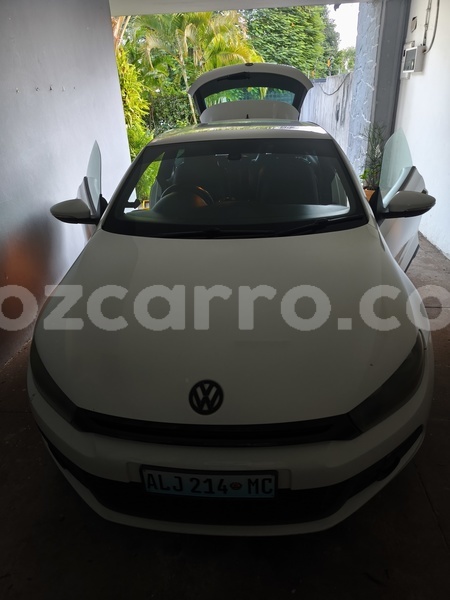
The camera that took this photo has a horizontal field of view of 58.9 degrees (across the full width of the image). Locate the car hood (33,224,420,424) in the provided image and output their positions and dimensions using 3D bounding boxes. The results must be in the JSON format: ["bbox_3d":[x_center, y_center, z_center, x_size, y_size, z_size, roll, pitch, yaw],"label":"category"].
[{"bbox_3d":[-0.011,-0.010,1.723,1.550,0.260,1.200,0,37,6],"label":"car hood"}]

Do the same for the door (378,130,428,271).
[{"bbox_3d":[1.240,-0.604,2.819,0.260,1.060,1.320,13,30,30],"label":"door"}]

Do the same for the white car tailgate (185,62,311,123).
[{"bbox_3d":[0.259,-2.155,4.195,1.300,0.770,0.320,0,-11,6],"label":"white car tailgate"}]

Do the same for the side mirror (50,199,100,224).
[{"bbox_3d":[-0.945,-0.559,2.521,0.270,0.155,0.170,-7,26,-7],"label":"side mirror"}]

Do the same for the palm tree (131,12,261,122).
[{"bbox_3d":[-0.533,-3.979,7.159,2.200,3.300,2.100,0,26,6],"label":"palm tree"}]

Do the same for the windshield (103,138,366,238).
[{"bbox_3d":[0.048,-0.695,2.391,1.460,0.130,0.890,0,54,6],"label":"windshield"}]

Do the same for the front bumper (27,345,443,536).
[{"bbox_3d":[-0.036,0.486,1.593,1.780,0.560,0.560,0,26,6],"label":"front bumper"}]

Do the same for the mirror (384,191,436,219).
[{"bbox_3d":[1.084,-0.558,2.329,0.270,0.155,0.170,8,28,21],"label":"mirror"}]

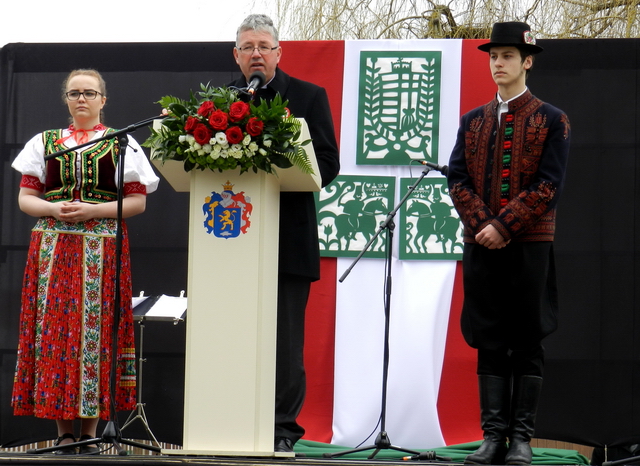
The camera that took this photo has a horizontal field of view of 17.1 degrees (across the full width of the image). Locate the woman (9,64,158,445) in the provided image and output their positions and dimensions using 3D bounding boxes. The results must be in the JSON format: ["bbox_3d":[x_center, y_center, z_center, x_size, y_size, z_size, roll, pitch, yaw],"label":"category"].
[{"bbox_3d":[-0.989,0.124,8.950,0.580,1.600,0.440,0,-5,9],"label":"woman"}]

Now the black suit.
[{"bbox_3d":[-0.217,0.083,8.620,0.580,1.518,0.400,0,-6,14],"label":"black suit"}]

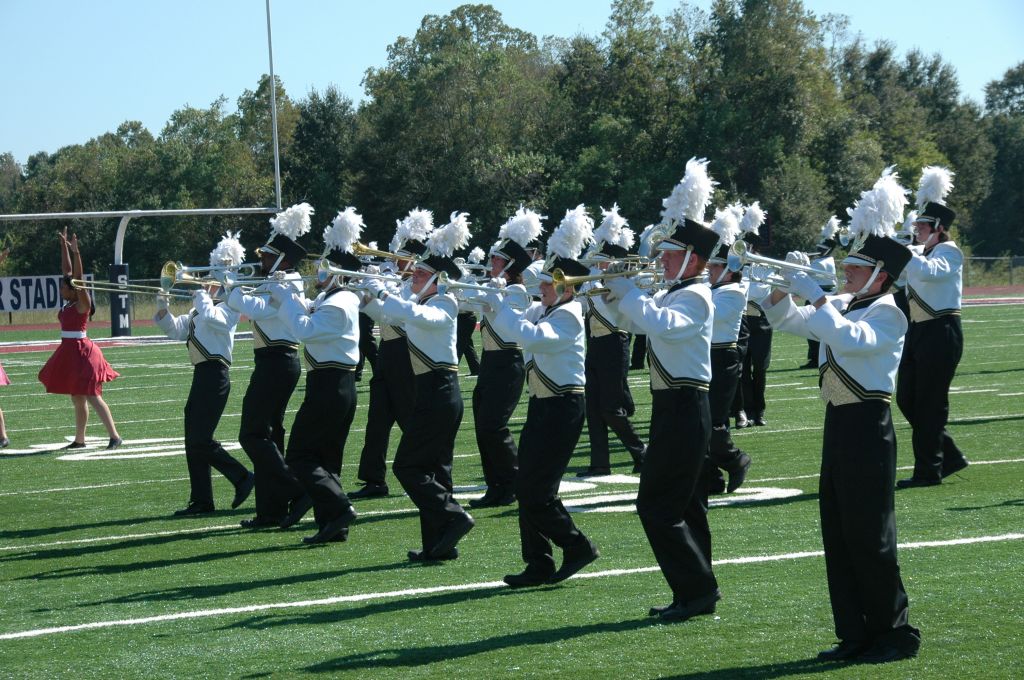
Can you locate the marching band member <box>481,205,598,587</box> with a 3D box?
[{"bbox_3d":[0.135,0.272,15.601,0.553,1.854,0.510,-3,2,-23],"label":"marching band member"}]

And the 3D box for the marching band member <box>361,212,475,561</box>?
[{"bbox_3d":[-0.510,0.251,17.168,0.582,1.859,0.510,-3,2,-23],"label":"marching band member"}]

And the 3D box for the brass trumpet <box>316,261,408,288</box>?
[{"bbox_3d":[-0.796,-0.344,16.950,0.510,0.155,0.125,7,-2,-23],"label":"brass trumpet"}]

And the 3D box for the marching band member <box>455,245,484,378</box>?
[{"bbox_3d":[-0.618,-0.387,43.200,0.600,1.780,0.520,-4,2,-25],"label":"marching band member"}]

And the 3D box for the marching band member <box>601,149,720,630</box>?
[{"bbox_3d":[0.695,0.221,14.500,0.520,2.080,0.520,-4,2,-25],"label":"marching band member"}]

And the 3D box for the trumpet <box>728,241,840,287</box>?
[{"bbox_3d":[1.088,-0.296,12.800,0.490,0.165,0.130,13,-6,-27],"label":"trumpet"}]

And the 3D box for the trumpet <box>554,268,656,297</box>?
[{"bbox_3d":[0.408,-0.264,14.350,0.500,0.155,0.130,-5,3,-27],"label":"trumpet"}]

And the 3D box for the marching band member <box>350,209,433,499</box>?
[{"bbox_3d":[-0.823,0.092,21.717,0.524,1.960,0.510,-3,2,-23],"label":"marching band member"}]

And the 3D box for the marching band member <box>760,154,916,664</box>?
[{"bbox_3d":[1.351,0.303,12.930,0.600,1.980,0.520,-4,2,-25],"label":"marching band member"}]

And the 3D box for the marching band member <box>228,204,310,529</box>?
[{"bbox_3d":[-1.510,0.165,19.811,0.504,1.997,0.510,-3,2,-23],"label":"marching band member"}]

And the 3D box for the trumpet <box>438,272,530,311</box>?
[{"bbox_3d":[-0.111,-0.225,15.700,0.510,0.170,0.130,6,-2,-24],"label":"trumpet"}]

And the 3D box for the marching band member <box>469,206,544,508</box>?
[{"bbox_3d":[-0.035,0.112,20.398,0.504,1.917,0.510,-3,2,-23],"label":"marching band member"}]

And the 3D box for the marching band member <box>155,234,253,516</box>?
[{"bbox_3d":[-2.105,0.233,21.850,0.660,1.920,0.520,-4,2,-25],"label":"marching band member"}]

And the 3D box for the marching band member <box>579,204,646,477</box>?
[{"bbox_3d":[0.678,0.004,22.577,0.533,1.911,0.510,-3,2,-23],"label":"marching band member"}]

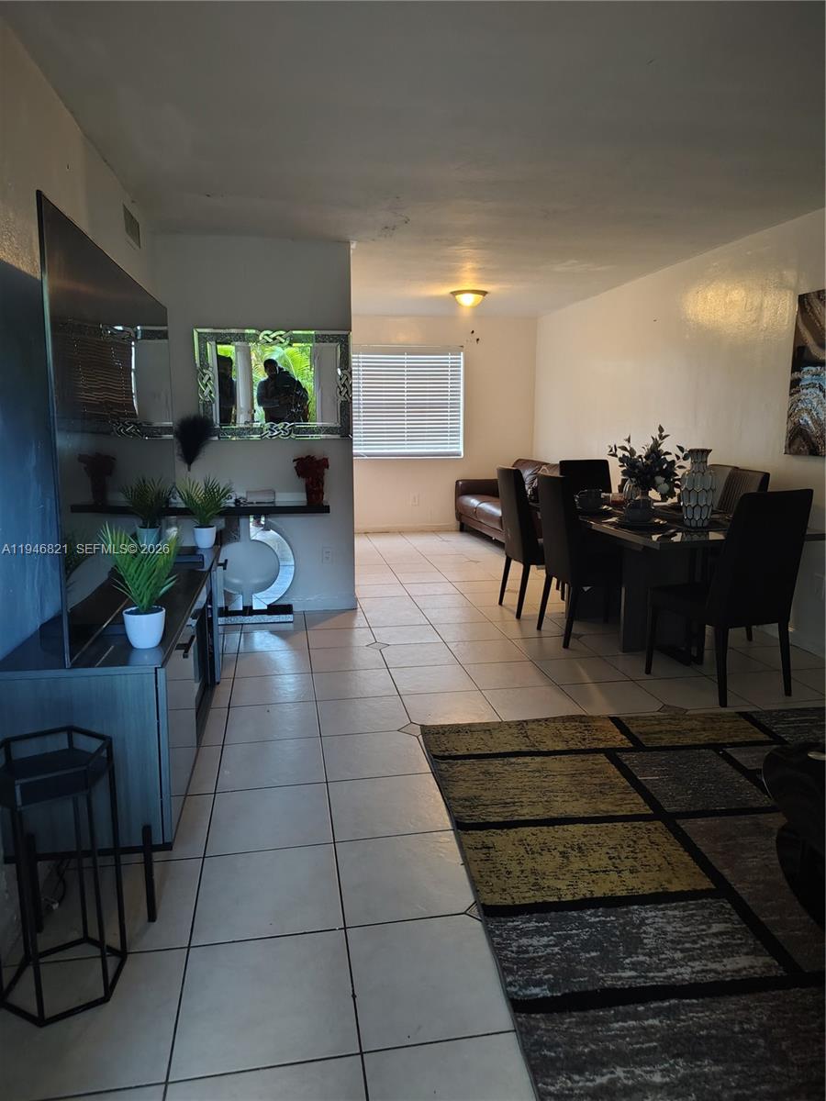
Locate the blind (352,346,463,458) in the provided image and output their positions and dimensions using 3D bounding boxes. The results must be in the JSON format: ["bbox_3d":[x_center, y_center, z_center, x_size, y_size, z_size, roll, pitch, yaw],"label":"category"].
[{"bbox_3d":[-0.068,-1.661,8.589,1.300,1.235,0.060,-2,10,-10],"label":"blind"}]

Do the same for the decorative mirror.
[{"bbox_3d":[-0.896,-1.081,4.995,1.000,0.695,0.040,-2,11,-10],"label":"decorative mirror"}]

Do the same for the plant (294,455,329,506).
[{"bbox_3d":[-0.659,-0.462,5.008,0.225,0.325,0.210,-2,10,-10],"label":"plant"}]

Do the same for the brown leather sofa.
[{"bbox_3d":[1.160,-0.454,7.806,0.930,0.860,2.350,-2,10,-10],"label":"brown leather sofa"}]

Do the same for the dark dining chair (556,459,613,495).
[{"bbox_3d":[1.327,-0.136,5.561,0.460,0.985,0.570,-2,11,-10],"label":"dark dining chair"}]

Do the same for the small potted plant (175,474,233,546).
[{"bbox_3d":[-1.015,-0.183,3.726,0.255,0.335,0.240,-2,11,-10],"label":"small potted plant"}]

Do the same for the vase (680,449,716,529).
[{"bbox_3d":[1.521,-0.336,4.041,0.190,0.418,0.190,-2,11,-10],"label":"vase"}]

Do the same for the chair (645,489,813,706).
[{"bbox_3d":[1.558,0.187,3.814,0.455,1.005,0.580,-5,11,-23],"label":"chair"}]

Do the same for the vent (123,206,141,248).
[{"bbox_3d":[-1.454,-1.687,3.991,0.022,0.140,0.440,-2,11,-10],"label":"vent"}]

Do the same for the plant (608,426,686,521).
[{"bbox_3d":[1.384,-0.460,4.470,0.425,0.510,0.390,-2,11,-10],"label":"plant"}]

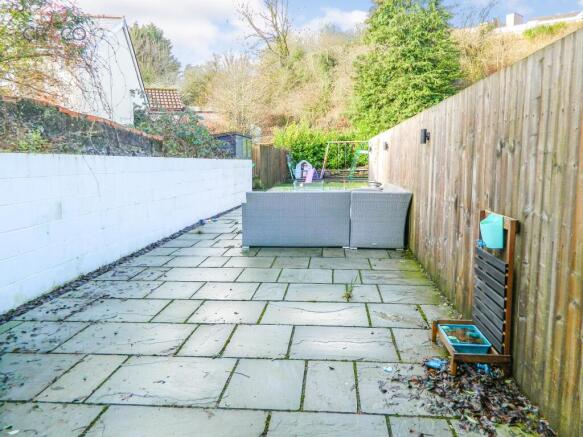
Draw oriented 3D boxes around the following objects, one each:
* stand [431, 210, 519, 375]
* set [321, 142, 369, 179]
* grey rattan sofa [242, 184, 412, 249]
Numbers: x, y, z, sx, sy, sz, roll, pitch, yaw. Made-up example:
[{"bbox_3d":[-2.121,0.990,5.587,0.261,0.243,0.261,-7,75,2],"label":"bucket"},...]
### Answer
[{"bbox_3d":[1.210,0.470,2.847,0.370,0.985,0.515,0,8,5],"label":"stand"},{"bbox_3d":[2.906,-2.895,21.035,2.900,1.900,1.400,0,8,5],"label":"set"},{"bbox_3d":[0.599,-0.098,7.362,2.530,0.840,2.150,0,8,5],"label":"grey rattan sofa"}]

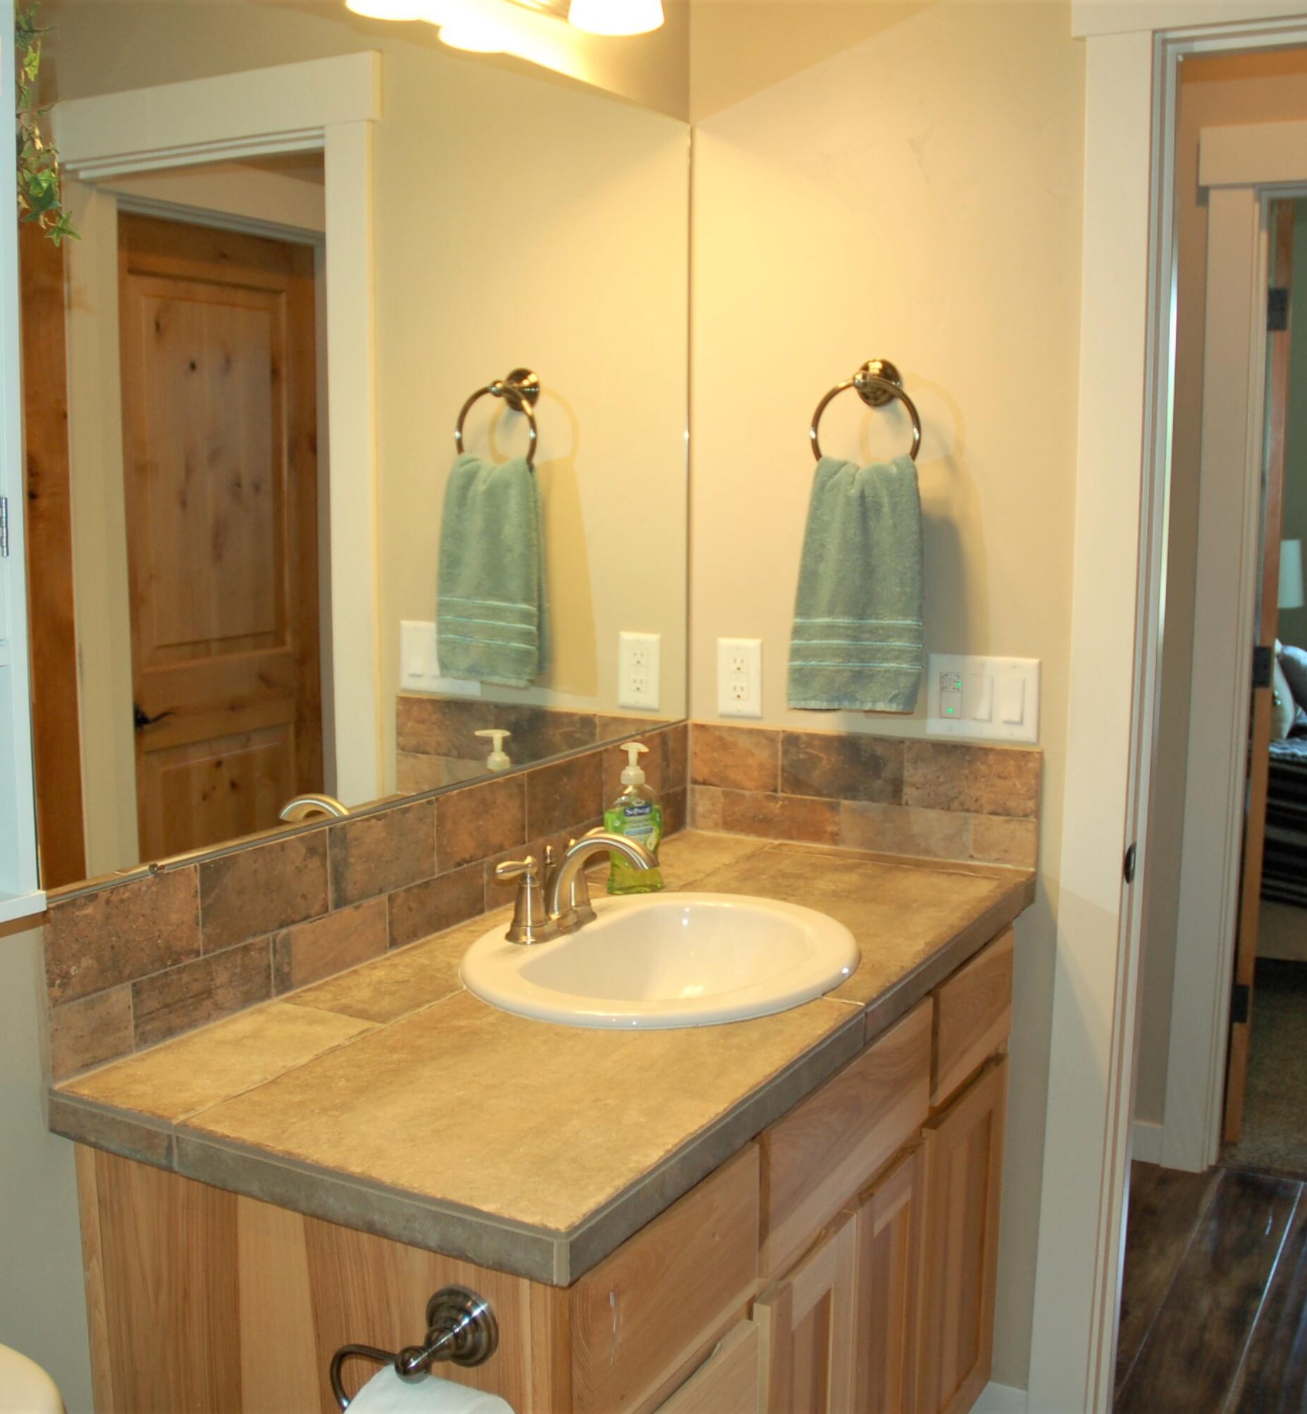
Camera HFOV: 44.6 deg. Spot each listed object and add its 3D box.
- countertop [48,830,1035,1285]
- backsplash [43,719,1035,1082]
[{"bbox_3d":[-0.005,0.314,1.875,0.567,0.041,1.265,5,10,29],"label":"countertop"},{"bbox_3d":[-0.004,0.207,1.859,0.567,0.174,1.265,5,10,29],"label":"backsplash"}]

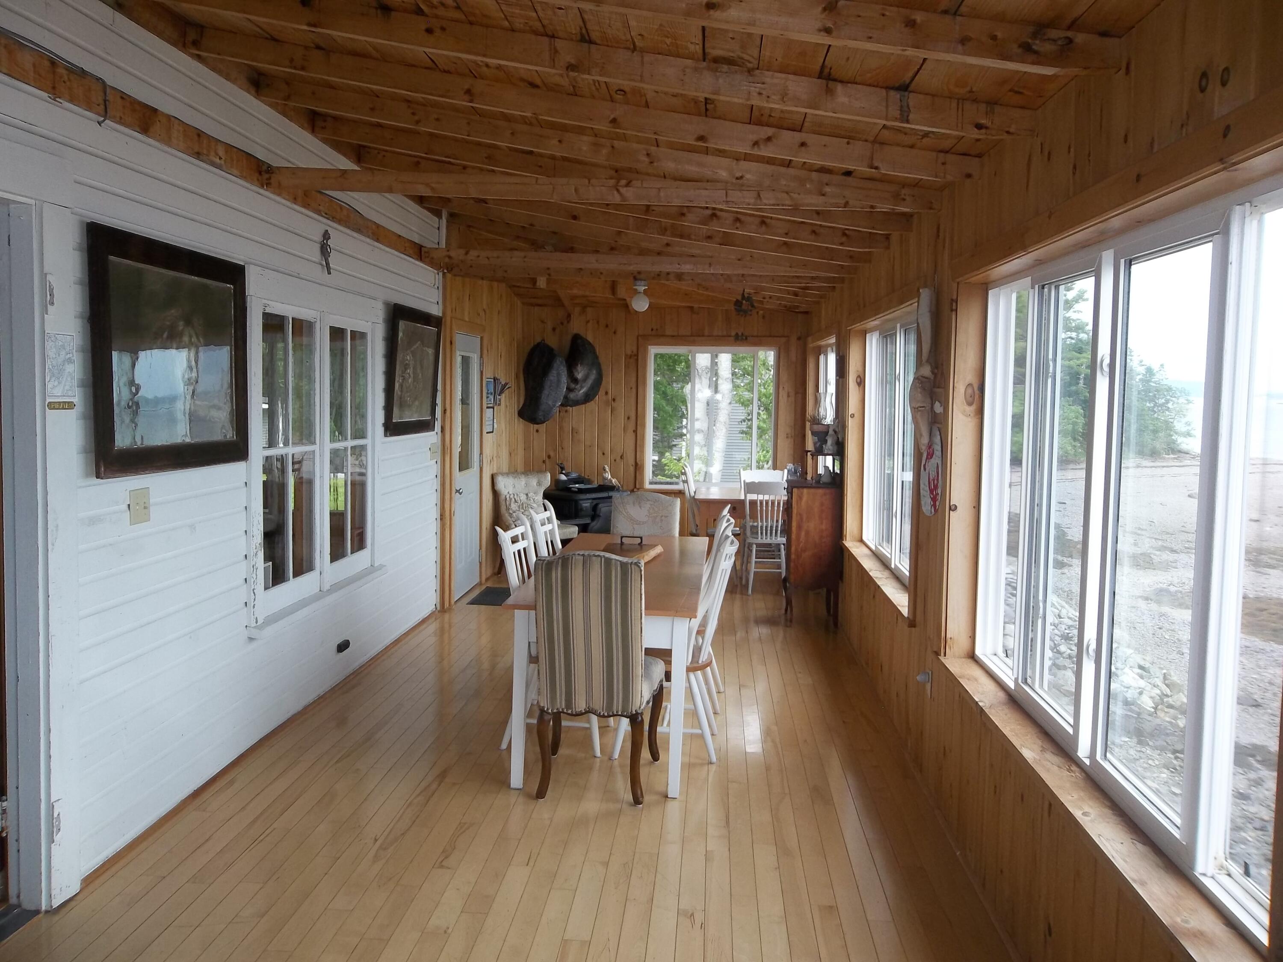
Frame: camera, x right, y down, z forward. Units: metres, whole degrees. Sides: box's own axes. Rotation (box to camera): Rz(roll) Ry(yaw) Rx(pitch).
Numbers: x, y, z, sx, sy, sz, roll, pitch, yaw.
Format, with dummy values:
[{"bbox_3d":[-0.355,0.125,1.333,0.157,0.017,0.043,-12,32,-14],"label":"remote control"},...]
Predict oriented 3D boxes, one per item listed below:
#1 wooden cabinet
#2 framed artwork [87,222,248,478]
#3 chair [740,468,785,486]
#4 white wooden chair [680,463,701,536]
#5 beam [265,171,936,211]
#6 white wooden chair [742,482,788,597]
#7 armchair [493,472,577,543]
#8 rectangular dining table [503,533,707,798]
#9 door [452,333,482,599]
[{"bbox_3d":[1.189,0.506,7.034,0.370,0.980,0.450,1,5,4],"label":"wooden cabinet"},{"bbox_3d":[-1.697,-0.446,3.662,0.040,0.820,1.040,1,5,4],"label":"framed artwork"},{"bbox_3d":[1.101,0.365,9.000,0.420,0.910,0.480,1,5,4],"label":"chair"},{"bbox_3d":[0.575,0.360,8.515,0.500,0.990,0.430,1,5,4],"label":"white wooden chair"},{"bbox_3d":[-0.208,-1.225,4.213,2.854,0.095,0.045,4,5,6],"label":"beam"},{"bbox_3d":[1.024,0.440,8.147,0.420,0.910,0.490,1,5,4],"label":"white wooden chair"},{"bbox_3d":[-0.934,0.380,8.666,0.590,0.880,0.630,-3,6,-38],"label":"armchair"},{"bbox_3d":[-0.086,0.787,4.967,0.780,0.750,2.050,1,5,5],"label":"rectangular dining table"},{"bbox_3d":[-1.375,-0.129,7.879,0.050,2.020,0.810,1,5,4],"label":"door"}]

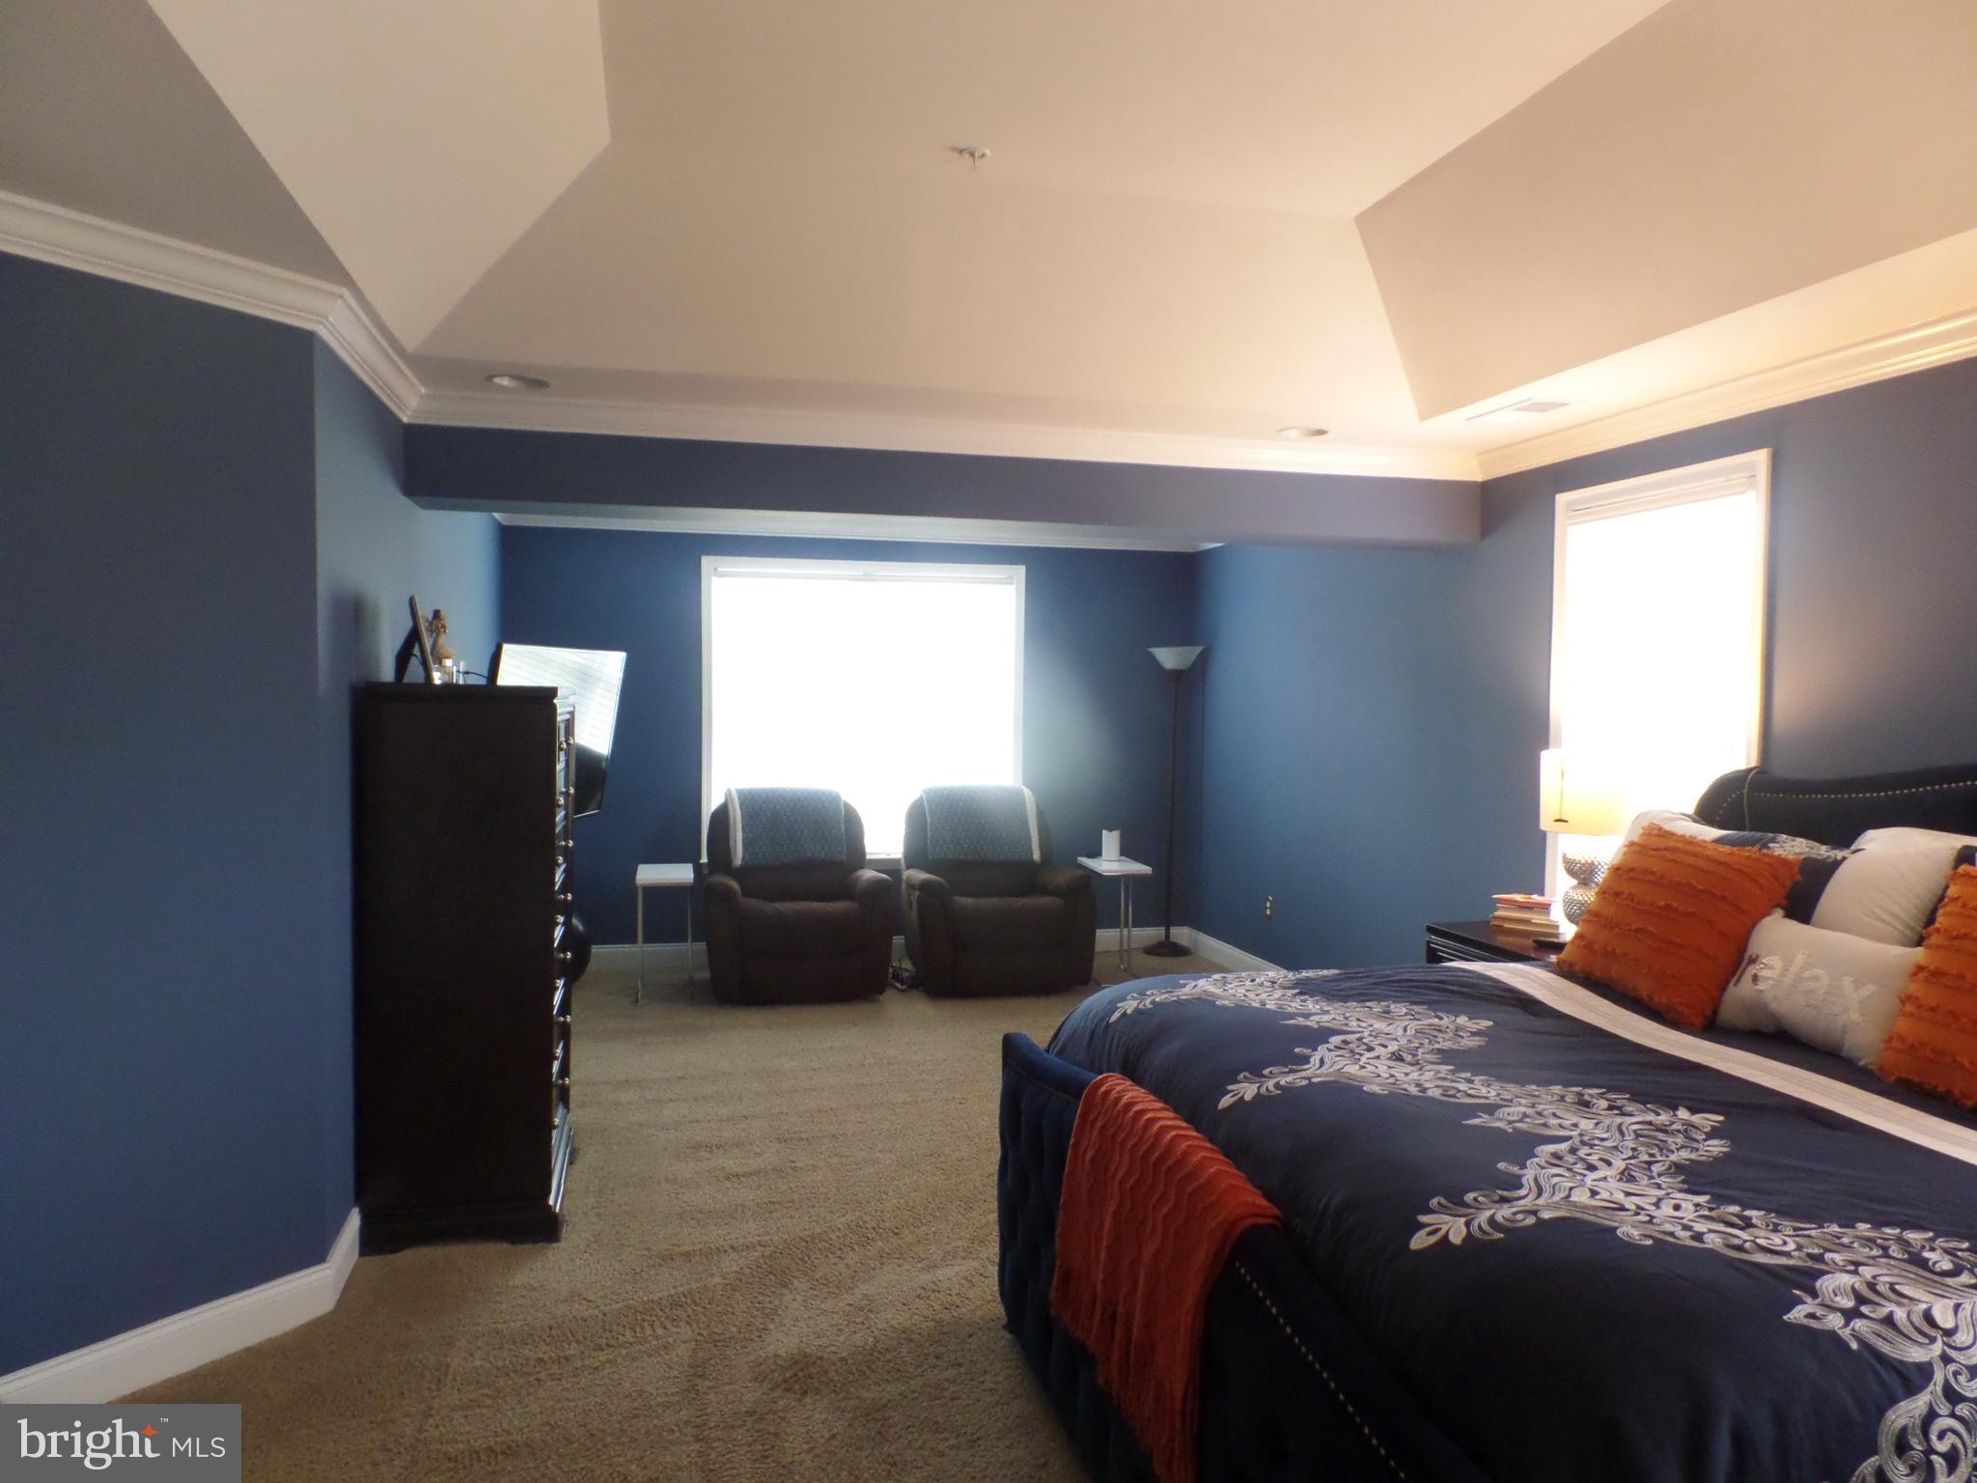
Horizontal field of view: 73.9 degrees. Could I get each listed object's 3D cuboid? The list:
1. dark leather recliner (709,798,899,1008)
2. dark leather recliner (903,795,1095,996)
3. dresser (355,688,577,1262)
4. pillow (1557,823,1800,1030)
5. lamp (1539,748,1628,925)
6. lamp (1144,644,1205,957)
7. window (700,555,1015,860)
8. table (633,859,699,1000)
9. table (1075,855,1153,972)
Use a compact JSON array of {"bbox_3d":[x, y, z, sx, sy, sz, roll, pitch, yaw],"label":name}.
[{"bbox_3d":[-0.977,0.730,6.563,0.889,0.978,0.882,0,2,-14],"label":"dark leather recliner"},{"bbox_3d":[0.021,0.730,6.814,0.889,0.978,0.882,0,2,-14],"label":"dark leather recliner"},{"bbox_3d":[-1.451,0.584,3.739,0.500,1.470,0.676,0,2,-14],"label":"dresser"},{"bbox_3d":[1.602,0.408,3.065,0.140,0.448,0.448,37,-6,-20],"label":"pillow"},{"bbox_3d":[1.855,0.336,4.081,0.279,0.632,0.279,0,2,-14],"label":"lamp"},{"bbox_3d":[1.040,0.330,7.418,0.316,1.749,0.316,0,2,0],"label":"lamp"},{"bbox_3d":[-0.659,-0.164,7.139,1.757,1.624,0.103,0,2,-14],"label":"window"},{"bbox_3d":[-1.580,0.928,6.435,0.269,0.581,0.559,0,2,-14],"label":"table"},{"bbox_3d":[0.654,0.931,6.875,0.272,0.581,0.537,0,2,-10],"label":"table"}]

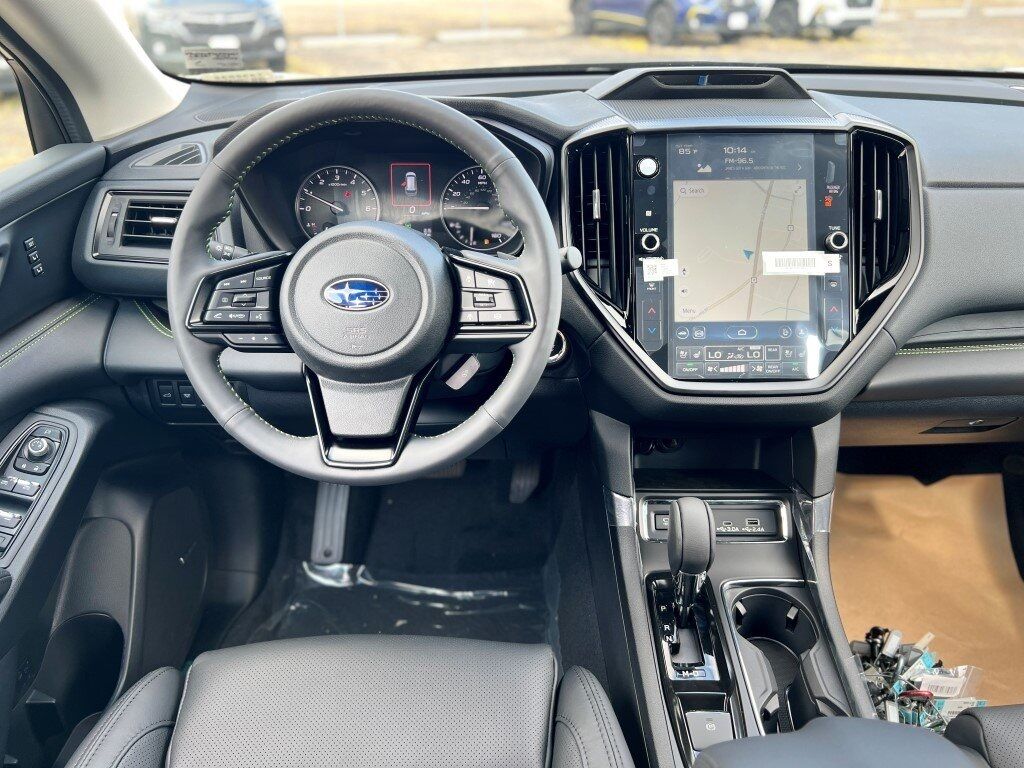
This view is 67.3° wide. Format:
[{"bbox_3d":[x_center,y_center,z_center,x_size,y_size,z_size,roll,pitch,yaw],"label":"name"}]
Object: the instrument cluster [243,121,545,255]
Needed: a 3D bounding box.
[{"bbox_3d":[-0.142,-0.244,0.965,0.360,0.158,0.080,0,11,0],"label":"instrument cluster"}]

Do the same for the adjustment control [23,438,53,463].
[{"bbox_3d":[-0.461,0.063,0.750,0.027,0.016,0.026,9,47,-11],"label":"adjustment control"}]

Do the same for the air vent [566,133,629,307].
[{"bbox_3d":[0.091,-0.173,0.815,0.066,0.186,0.040,0,1,0],"label":"air vent"}]

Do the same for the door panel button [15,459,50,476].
[{"bbox_3d":[-0.468,0.081,0.750,0.029,0.010,0.015,9,47,-11],"label":"door panel button"}]

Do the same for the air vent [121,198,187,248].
[{"bbox_3d":[-0.402,-0.187,0.895,0.102,0.057,0.040,0,3,3],"label":"air vent"}]

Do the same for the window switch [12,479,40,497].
[{"bbox_3d":[-0.469,0.100,0.745,0.023,0.011,0.017,9,47,-11],"label":"window switch"}]

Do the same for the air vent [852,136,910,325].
[{"bbox_3d":[0.387,-0.166,0.815,0.066,0.194,0.040,0,1,0],"label":"air vent"}]

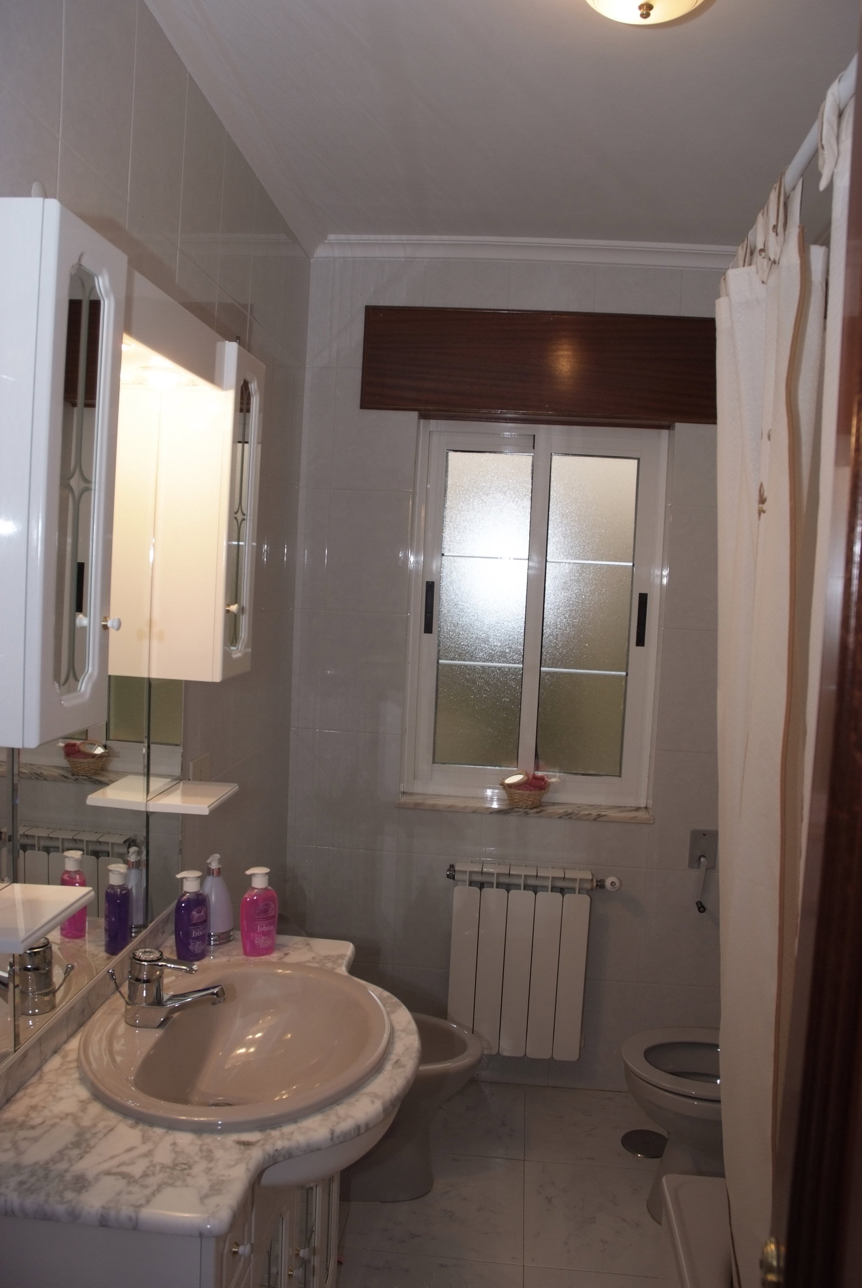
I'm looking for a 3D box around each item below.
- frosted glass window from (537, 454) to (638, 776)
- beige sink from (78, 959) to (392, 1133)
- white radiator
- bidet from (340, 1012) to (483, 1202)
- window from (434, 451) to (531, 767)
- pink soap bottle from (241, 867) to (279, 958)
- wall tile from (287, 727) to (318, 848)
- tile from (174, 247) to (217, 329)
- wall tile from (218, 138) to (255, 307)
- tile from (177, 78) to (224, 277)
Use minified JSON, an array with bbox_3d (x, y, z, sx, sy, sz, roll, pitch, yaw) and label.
[{"bbox_3d":[0.482,-0.083,3.000,0.268,0.985,0.025,3,4,5],"label":"frosted glass window"},{"bbox_3d":[-0.302,0.676,1.510,0.475,0.180,0.550,3,4,5],"label":"beige sink"},{"bbox_3d":[0.285,0.941,2.890,0.480,0.565,0.100,3,4,5],"label":"white radiator"},{"bbox_3d":[-0.182,1.183,2.453,0.600,0.390,0.360,3,4,5],"label":"bidet"},{"bbox_3d":[0.165,-0.106,3.052,0.267,0.985,0.025,3,4,5],"label":"window"},{"bbox_3d":[-0.324,0.499,1.818,0.068,0.167,0.048,1,5,-25],"label":"pink soap bottle"},{"bbox_3d":[-0.394,0.444,2.997,0.090,0.364,0.010,3,4,5],"label":"wall tile"},{"bbox_3d":[-0.476,-0.574,1.970,0.010,0.362,0.241,3,4,5],"label":"tile"},{"bbox_3d":[-0.439,-0.940,2.182,0.010,0.332,0.241,3,4,5],"label":"wall tile"},{"bbox_3d":[-0.460,-0.921,1.945,0.010,0.335,0.241,3,4,5],"label":"tile"}]

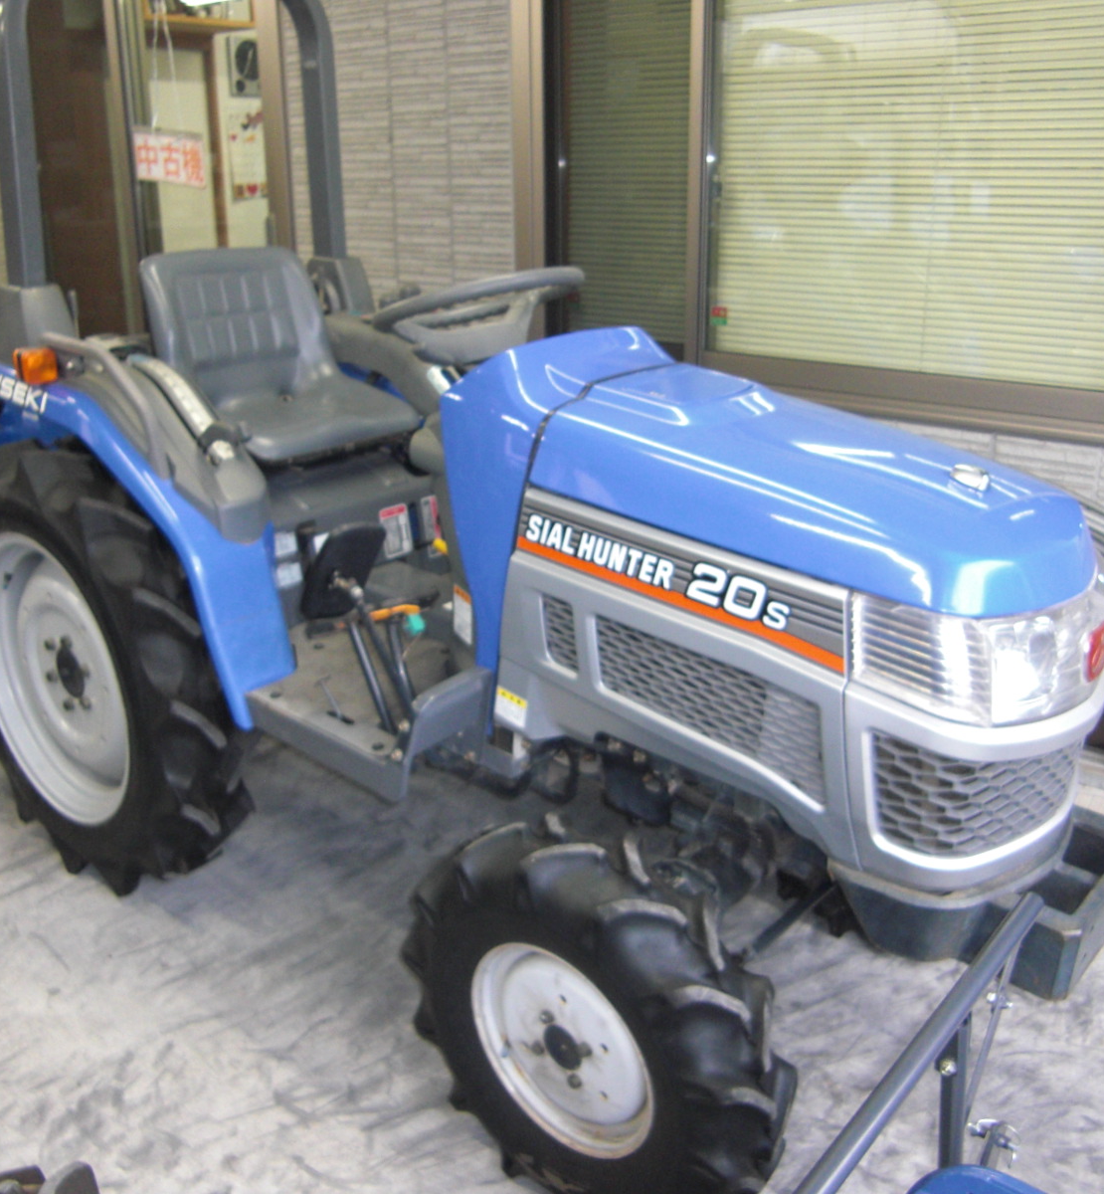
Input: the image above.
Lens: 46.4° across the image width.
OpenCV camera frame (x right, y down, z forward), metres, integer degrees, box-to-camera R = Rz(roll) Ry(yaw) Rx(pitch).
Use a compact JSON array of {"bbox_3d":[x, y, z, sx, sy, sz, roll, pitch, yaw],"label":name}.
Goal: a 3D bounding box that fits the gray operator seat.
[{"bbox_3d":[-0.560,-0.493,2.635,0.423,0.398,0.459,16,24,39],"label":"gray operator seat"}]

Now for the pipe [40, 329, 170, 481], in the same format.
[{"bbox_3d":[-0.845,-0.357,2.415,0.398,0.245,0.051,16,24,39],"label":"pipe"}]

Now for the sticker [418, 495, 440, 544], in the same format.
[{"bbox_3d":[-0.267,-0.168,2.783,0.004,0.099,0.059,7,19,42],"label":"sticker"}]

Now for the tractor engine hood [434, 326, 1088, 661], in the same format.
[{"bbox_3d":[0.340,-0.110,1.921,0.969,0.520,0.490,16,24,39],"label":"tractor engine hood"}]

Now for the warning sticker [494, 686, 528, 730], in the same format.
[{"bbox_3d":[-0.061,0.182,2.075,0.065,0.069,0.004,16,24,39],"label":"warning sticker"}]

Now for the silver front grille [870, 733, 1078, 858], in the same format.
[{"bbox_3d":[0.632,0.217,1.752,0.184,0.168,0.439,16,24,39],"label":"silver front grille"}]

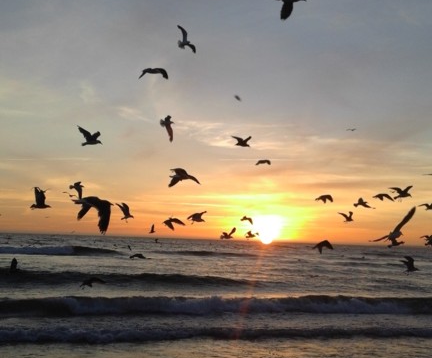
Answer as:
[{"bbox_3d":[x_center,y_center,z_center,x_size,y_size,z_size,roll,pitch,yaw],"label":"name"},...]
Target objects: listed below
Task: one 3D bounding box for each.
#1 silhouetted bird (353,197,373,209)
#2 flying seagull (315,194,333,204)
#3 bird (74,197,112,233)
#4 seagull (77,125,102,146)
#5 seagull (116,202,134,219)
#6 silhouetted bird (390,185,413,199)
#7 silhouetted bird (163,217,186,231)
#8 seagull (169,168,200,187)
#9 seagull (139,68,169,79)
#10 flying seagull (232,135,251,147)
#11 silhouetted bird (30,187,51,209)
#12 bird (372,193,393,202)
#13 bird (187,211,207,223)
[{"bbox_3d":[4.045,0.672,16.500,0.460,0.280,0.900,3,-6,-16],"label":"silhouetted bird"},{"bbox_3d":[4.110,0.746,23.000,0.460,0.340,0.850,1,-6,10],"label":"flying seagull"},{"bbox_3d":[-1.466,0.425,7.200,0.480,0.450,0.800,6,-7,-33],"label":"bird"},{"bbox_3d":[-2.685,-0.926,12.800,0.460,0.420,0.850,0,-6,18],"label":"seagull"},{"bbox_3d":[-2.633,0.916,17.500,0.450,0.500,0.620,2,-6,-5],"label":"seagull"},{"bbox_3d":[4.109,0.301,13.400,0.470,0.310,0.950,3,-6,-11],"label":"silhouetted bird"},{"bbox_3d":[-1.104,1.210,16.000,0.850,0.330,0.460,-2,-7,36],"label":"silhouetted bird"},{"bbox_3d":[-0.576,-0.027,11.000,0.470,0.350,0.850,7,-8,-41],"label":"seagull"},{"bbox_3d":[-2.026,-3.420,19.500,0.980,0.360,0.450,5,-7,-28],"label":"seagull"},{"bbox_3d":[0.699,-1.028,16.500,0.460,0.300,0.880,5,-7,-29],"label":"flying seagull"},{"bbox_3d":[-3.792,0.432,13.000,0.460,0.460,0.620,2,-6,0],"label":"silhouetted bird"},{"bbox_3d":[4.538,0.501,16.300,0.460,0.240,0.950,4,-6,-24],"label":"bird"},{"bbox_3d":[-0.583,1.152,18.000,0.460,0.370,0.950,0,-6,18],"label":"bird"}]

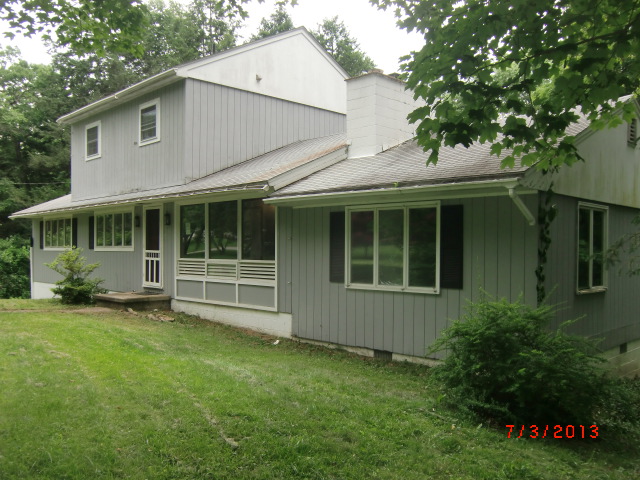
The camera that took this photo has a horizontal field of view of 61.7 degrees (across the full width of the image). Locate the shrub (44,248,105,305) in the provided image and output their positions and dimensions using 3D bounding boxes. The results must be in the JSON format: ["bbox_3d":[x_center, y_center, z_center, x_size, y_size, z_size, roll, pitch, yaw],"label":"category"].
[{"bbox_3d":[-6.931,0.978,15.200,1.700,1.587,1.550,0,-1,-25],"label":"shrub"}]

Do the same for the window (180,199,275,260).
[{"bbox_3d":[-2.178,-0.222,11.846,3.642,1.327,0.140,-1,-1,44],"label":"window"}]

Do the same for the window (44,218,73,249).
[{"bbox_3d":[-9.138,-0.236,18.646,2.572,1.112,0.140,-1,-1,44],"label":"window"}]

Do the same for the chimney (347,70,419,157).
[{"bbox_3d":[1.412,-2.564,11.651,0.769,1.712,1.615,-1,-1,44],"label":"chimney"}]

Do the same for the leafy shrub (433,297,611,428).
[{"bbox_3d":[2.228,1.298,6.050,1.880,1.275,1.650,0,-1,20],"label":"leafy shrub"}]

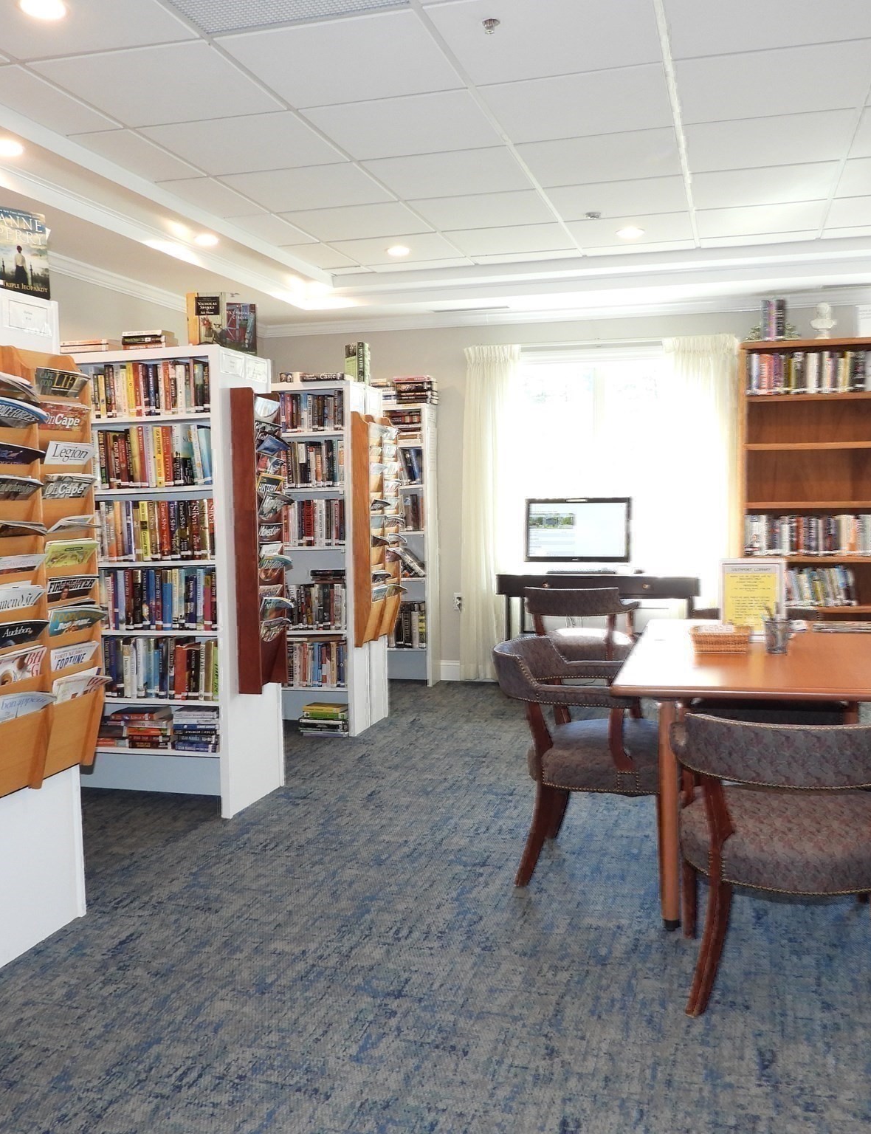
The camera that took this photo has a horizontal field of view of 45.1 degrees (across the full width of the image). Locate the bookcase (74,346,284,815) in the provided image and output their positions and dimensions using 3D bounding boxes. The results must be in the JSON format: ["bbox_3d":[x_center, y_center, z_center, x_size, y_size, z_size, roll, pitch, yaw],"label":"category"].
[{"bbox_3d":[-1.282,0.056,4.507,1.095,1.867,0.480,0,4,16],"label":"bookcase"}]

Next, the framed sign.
[{"bbox_3d":[1.072,0.120,3.542,0.213,0.287,0.065,0,5,16],"label":"framed sign"}]

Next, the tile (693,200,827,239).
[{"bbox_3d":[1.575,-1.701,5.122,0.605,0.030,0.605,0,5,16],"label":"tile"}]

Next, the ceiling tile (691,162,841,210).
[{"bbox_3d":[1.405,-1.649,4.531,0.600,0.020,0.600,0,5,16],"label":"ceiling tile"}]

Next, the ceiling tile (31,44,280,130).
[{"bbox_3d":[-0.857,-1.522,3.306,0.600,0.024,0.595,0,4,16],"label":"ceiling tile"}]

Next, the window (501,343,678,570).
[{"bbox_3d":[0.992,-0.633,6.762,1.177,1.538,0.120,0,5,16],"label":"window"}]

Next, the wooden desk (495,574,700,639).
[{"bbox_3d":[1.023,0.424,6.509,1.220,0.770,0.500,0,4,16],"label":"wooden desk"}]

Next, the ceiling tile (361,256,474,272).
[{"bbox_3d":[-0.083,-1.740,6.014,0.605,0.030,0.208,0,5,16],"label":"ceiling tile"}]

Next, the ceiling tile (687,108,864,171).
[{"bbox_3d":[1.243,-1.602,3.943,0.600,0.024,0.595,0,4,16],"label":"ceiling tile"}]

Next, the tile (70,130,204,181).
[{"bbox_3d":[-1.117,-1.585,4.043,0.260,0.025,0.600,0,4,16],"label":"tile"}]

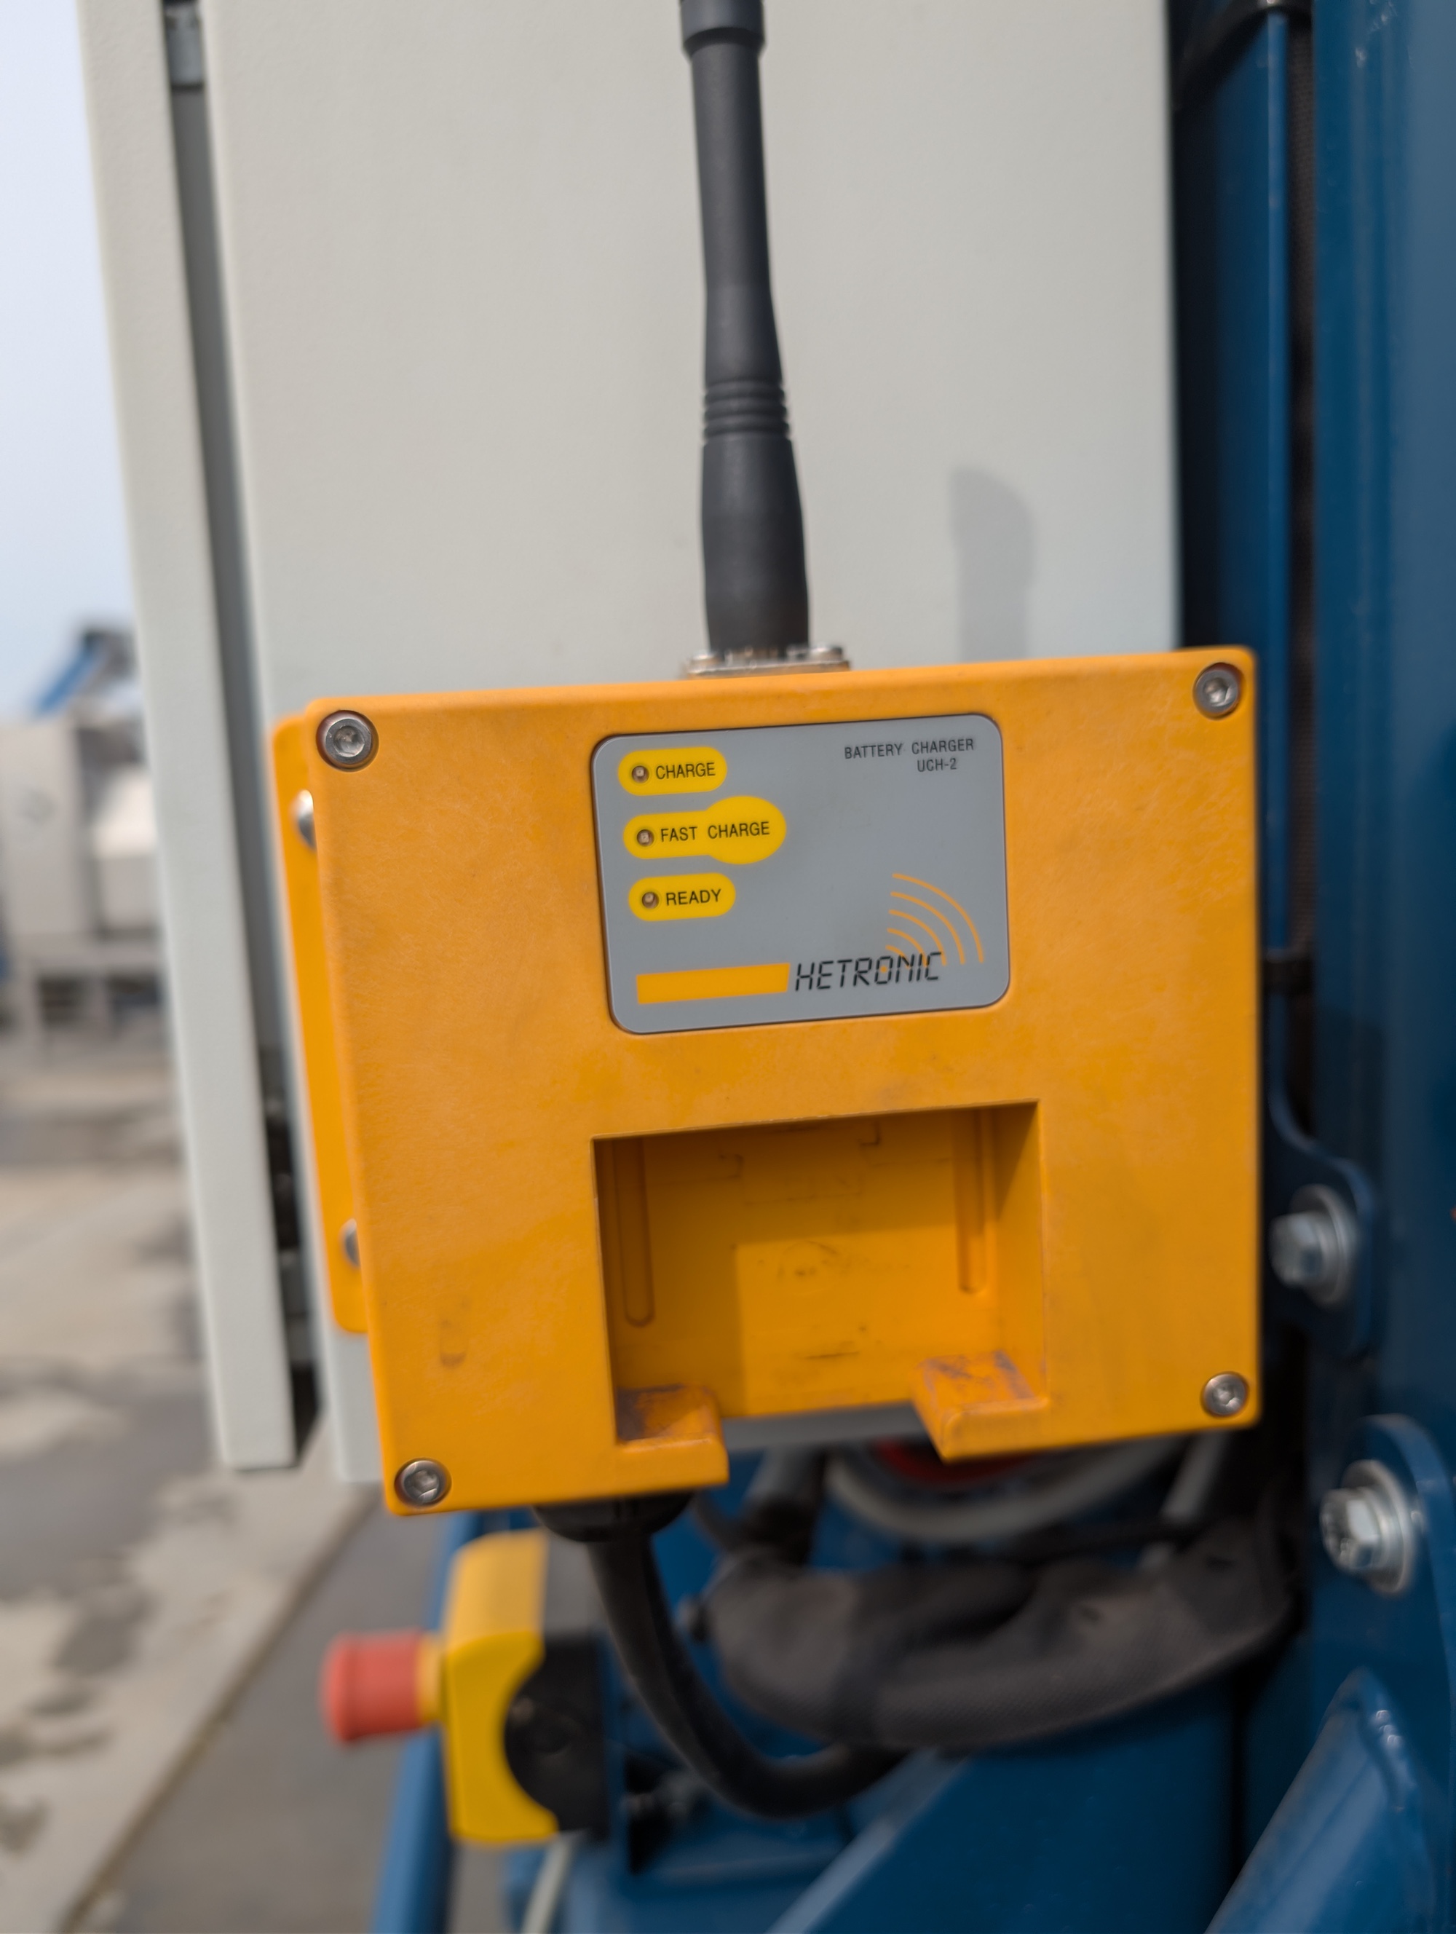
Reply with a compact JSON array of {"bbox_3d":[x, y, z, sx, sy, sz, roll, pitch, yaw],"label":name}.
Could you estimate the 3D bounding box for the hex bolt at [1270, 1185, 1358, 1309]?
[{"bbox_3d":[0.148,0.072,0.342,0.012,0.030,0.030,-4,8,-5],"label":"hex bolt"}]

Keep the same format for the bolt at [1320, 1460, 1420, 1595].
[{"bbox_3d":[0.153,0.135,0.322,0.012,0.030,0.030,-4,8,-5],"label":"bolt"}]

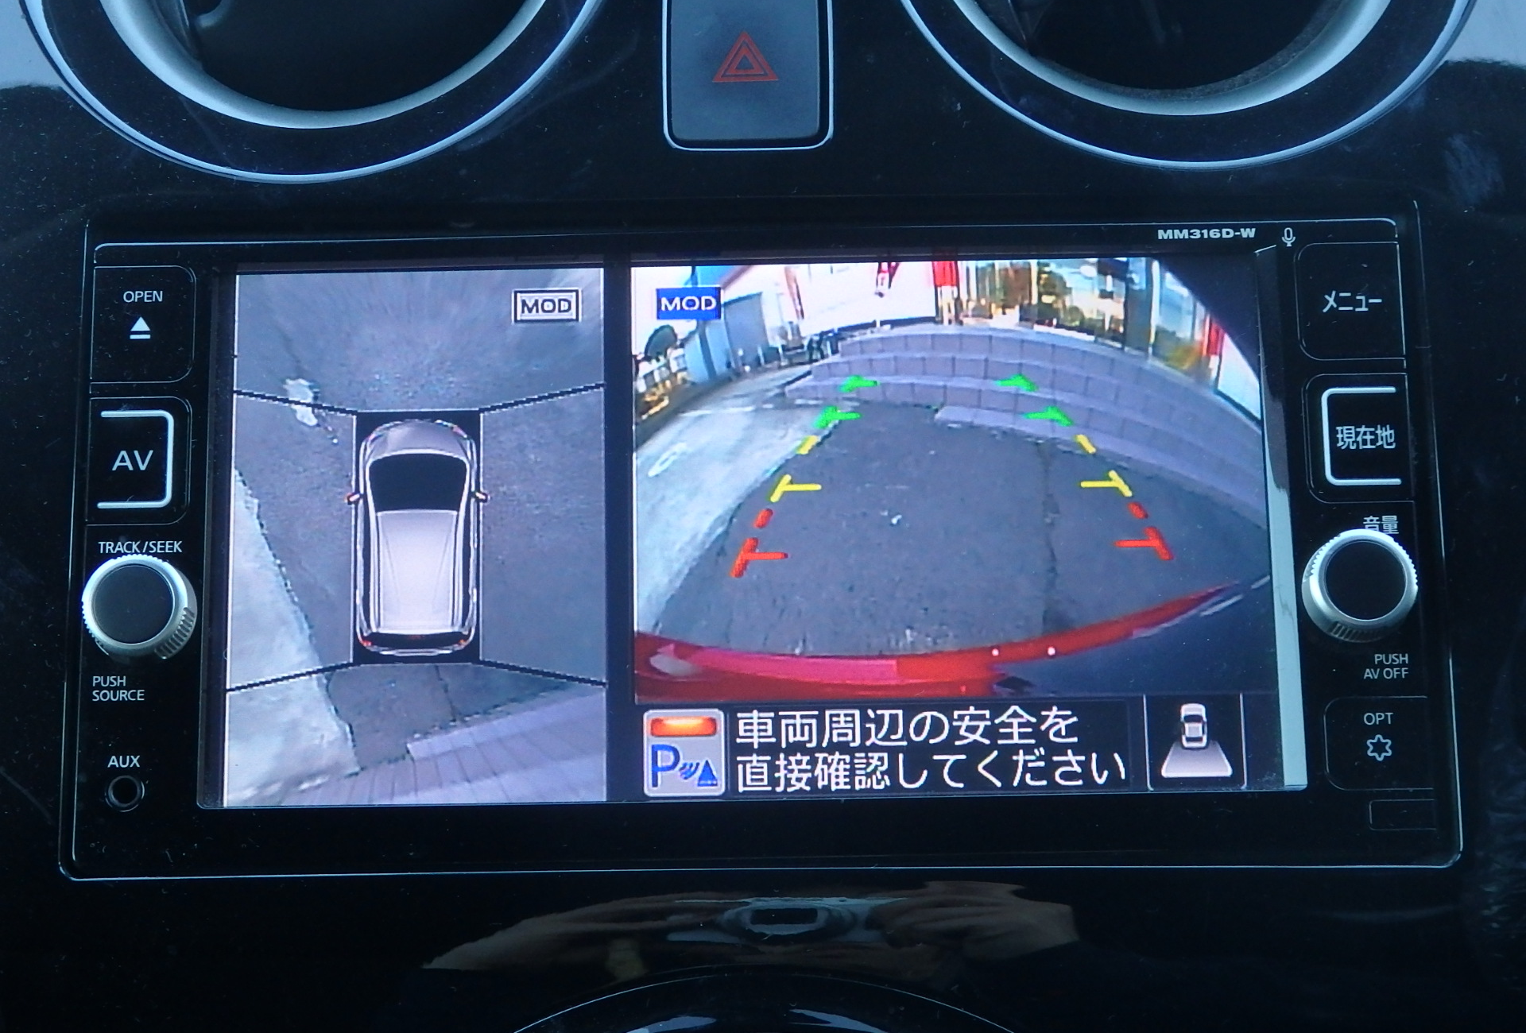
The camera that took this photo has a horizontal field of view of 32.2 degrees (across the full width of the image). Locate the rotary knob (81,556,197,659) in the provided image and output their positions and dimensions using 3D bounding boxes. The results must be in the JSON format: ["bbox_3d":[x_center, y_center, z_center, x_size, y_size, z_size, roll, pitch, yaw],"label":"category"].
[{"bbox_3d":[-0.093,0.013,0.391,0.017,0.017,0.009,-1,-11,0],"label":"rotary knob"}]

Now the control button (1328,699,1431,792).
[{"bbox_3d":[0.091,0.034,0.392,0.016,0.014,0.005,-1,-11,0],"label":"control button"}]

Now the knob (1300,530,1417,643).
[{"bbox_3d":[0.088,0.010,0.389,0.016,0.016,0.007,-1,-11,1],"label":"knob"}]

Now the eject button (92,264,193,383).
[{"bbox_3d":[-0.095,-0.030,0.406,0.016,0.019,0.005,-1,-11,0],"label":"eject button"}]

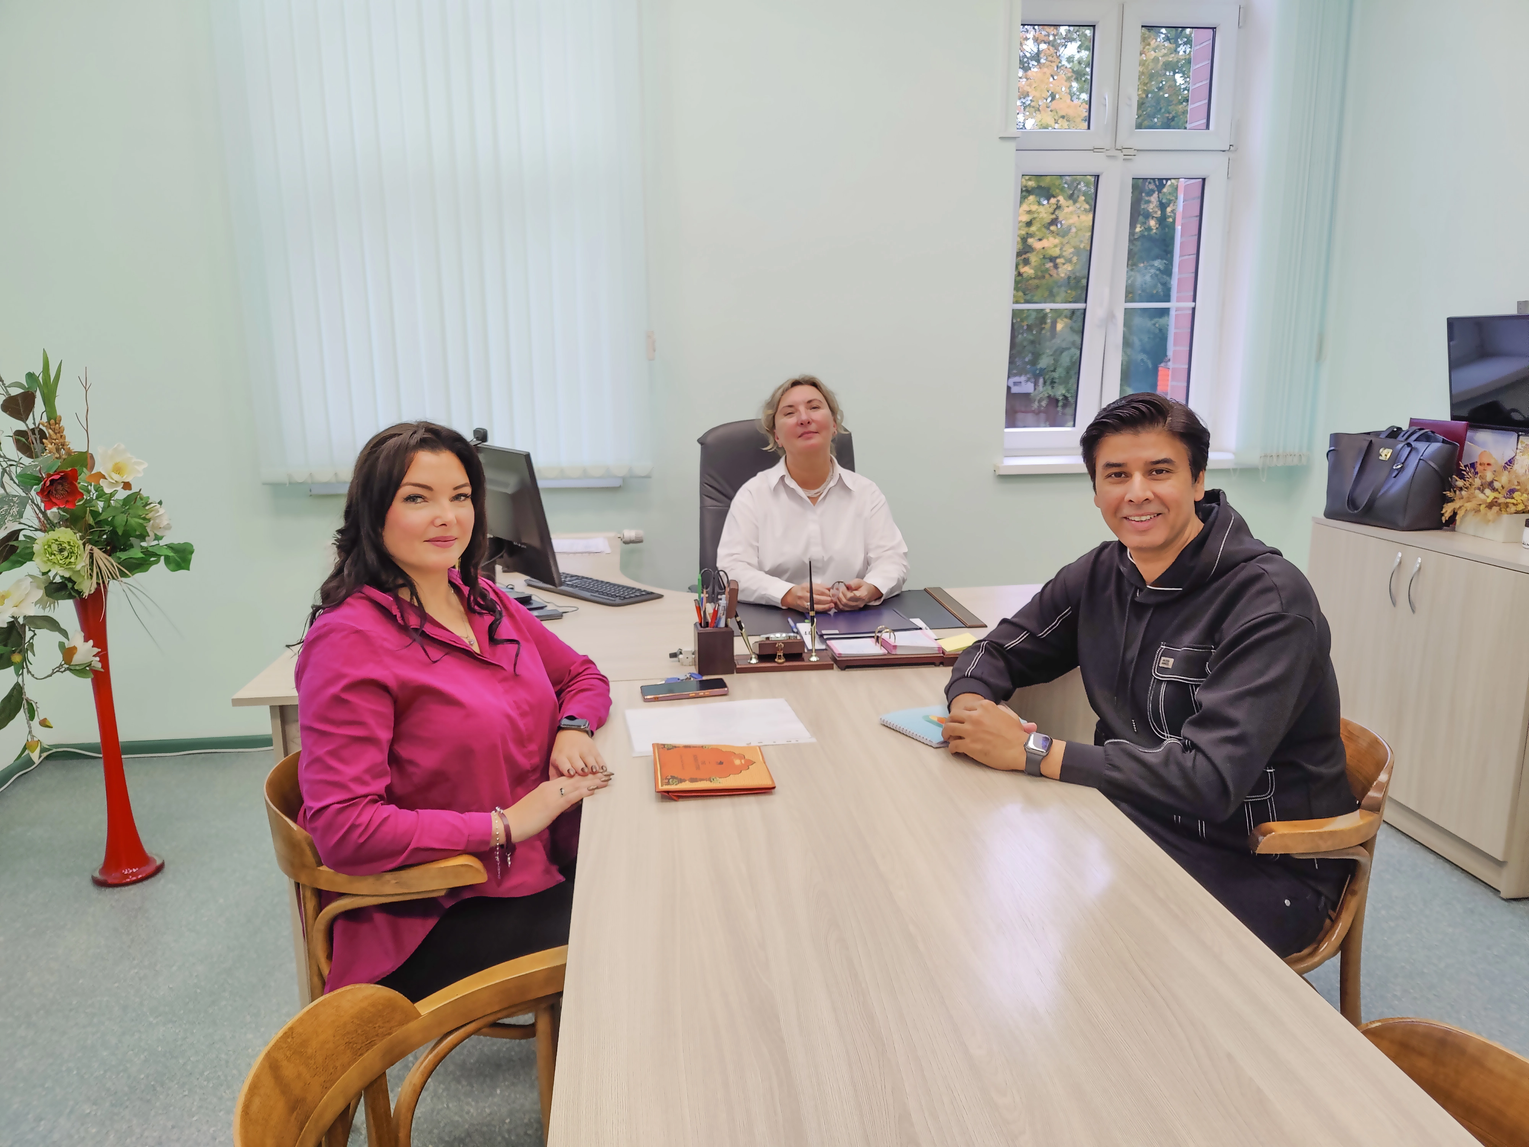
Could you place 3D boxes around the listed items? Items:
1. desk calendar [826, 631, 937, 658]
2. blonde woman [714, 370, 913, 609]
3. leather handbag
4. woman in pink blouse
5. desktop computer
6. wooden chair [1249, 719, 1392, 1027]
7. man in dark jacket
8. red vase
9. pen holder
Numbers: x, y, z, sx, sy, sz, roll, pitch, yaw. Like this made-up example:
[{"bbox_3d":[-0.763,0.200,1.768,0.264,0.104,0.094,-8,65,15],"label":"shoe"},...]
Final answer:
[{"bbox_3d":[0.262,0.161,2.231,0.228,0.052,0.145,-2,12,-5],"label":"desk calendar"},{"bbox_3d":[0.146,0.110,2.988,0.560,1.345,0.660,-2,12,-4],"label":"blonde woman"},{"bbox_3d":[1.974,-0.301,3.205,0.170,0.285,0.330,-4,12,-16],"label":"leather handbag"},{"bbox_3d":[-0.477,0.399,1.732,0.740,1.315,0.600,3,13,18],"label":"woman in pink blouse"},{"bbox_3d":[-0.572,-0.139,2.719,0.420,0.465,0.550,-10,15,-38],"label":"desktop computer"},{"bbox_3d":[0.762,0.624,1.857,0.540,0.790,0.560,-3,12,-9],"label":"wooden chair"},{"bbox_3d":[0.637,0.367,1.766,0.750,1.335,0.640,-8,14,-29],"label":"man in dark jacket"},{"bbox_3d":[-1.808,0.434,2.793,0.175,0.840,0.175,-2,12,-7],"label":"red vase"},{"bbox_3d":[-0.107,0.157,2.169,0.079,0.098,0.076,-2,12,-4],"label":"pen holder"}]

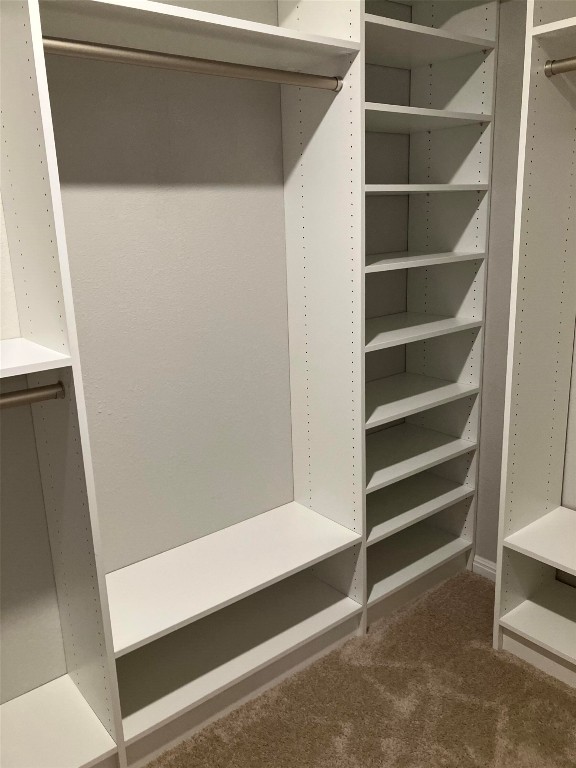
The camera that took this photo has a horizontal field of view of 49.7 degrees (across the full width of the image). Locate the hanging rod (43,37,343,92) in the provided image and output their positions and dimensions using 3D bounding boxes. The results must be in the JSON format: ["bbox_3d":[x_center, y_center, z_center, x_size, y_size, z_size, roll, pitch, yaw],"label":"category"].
[{"bbox_3d":[-0.195,-0.786,1.539,0.874,0.034,0.034,-14,19,-37],"label":"hanging rod"}]

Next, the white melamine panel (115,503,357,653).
[{"bbox_3d":[-0.204,0.567,1.950,0.879,0.020,0.356,-13,18,-37],"label":"white melamine panel"}]

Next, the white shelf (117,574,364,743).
[{"bbox_3d":[-0.195,0.827,2.016,0.879,0.020,0.356,-13,18,-37],"label":"white shelf"}]

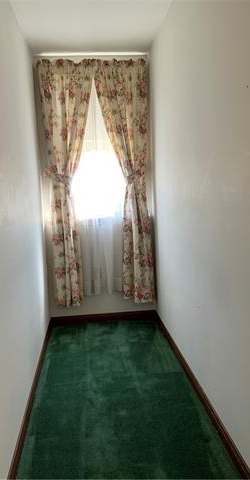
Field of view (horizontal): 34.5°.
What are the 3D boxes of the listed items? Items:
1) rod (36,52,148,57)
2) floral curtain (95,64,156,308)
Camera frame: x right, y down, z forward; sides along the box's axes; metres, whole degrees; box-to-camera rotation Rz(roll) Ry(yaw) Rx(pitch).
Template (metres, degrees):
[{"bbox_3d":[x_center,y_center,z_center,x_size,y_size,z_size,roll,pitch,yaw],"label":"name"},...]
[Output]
[{"bbox_3d":[-0.286,-1.566,3.402,0.960,0.022,0.025,-3,8,-5],"label":"rod"},{"bbox_3d":[0.007,-0.478,3.552,0.465,2.110,0.110,-3,8,-5],"label":"floral curtain"}]

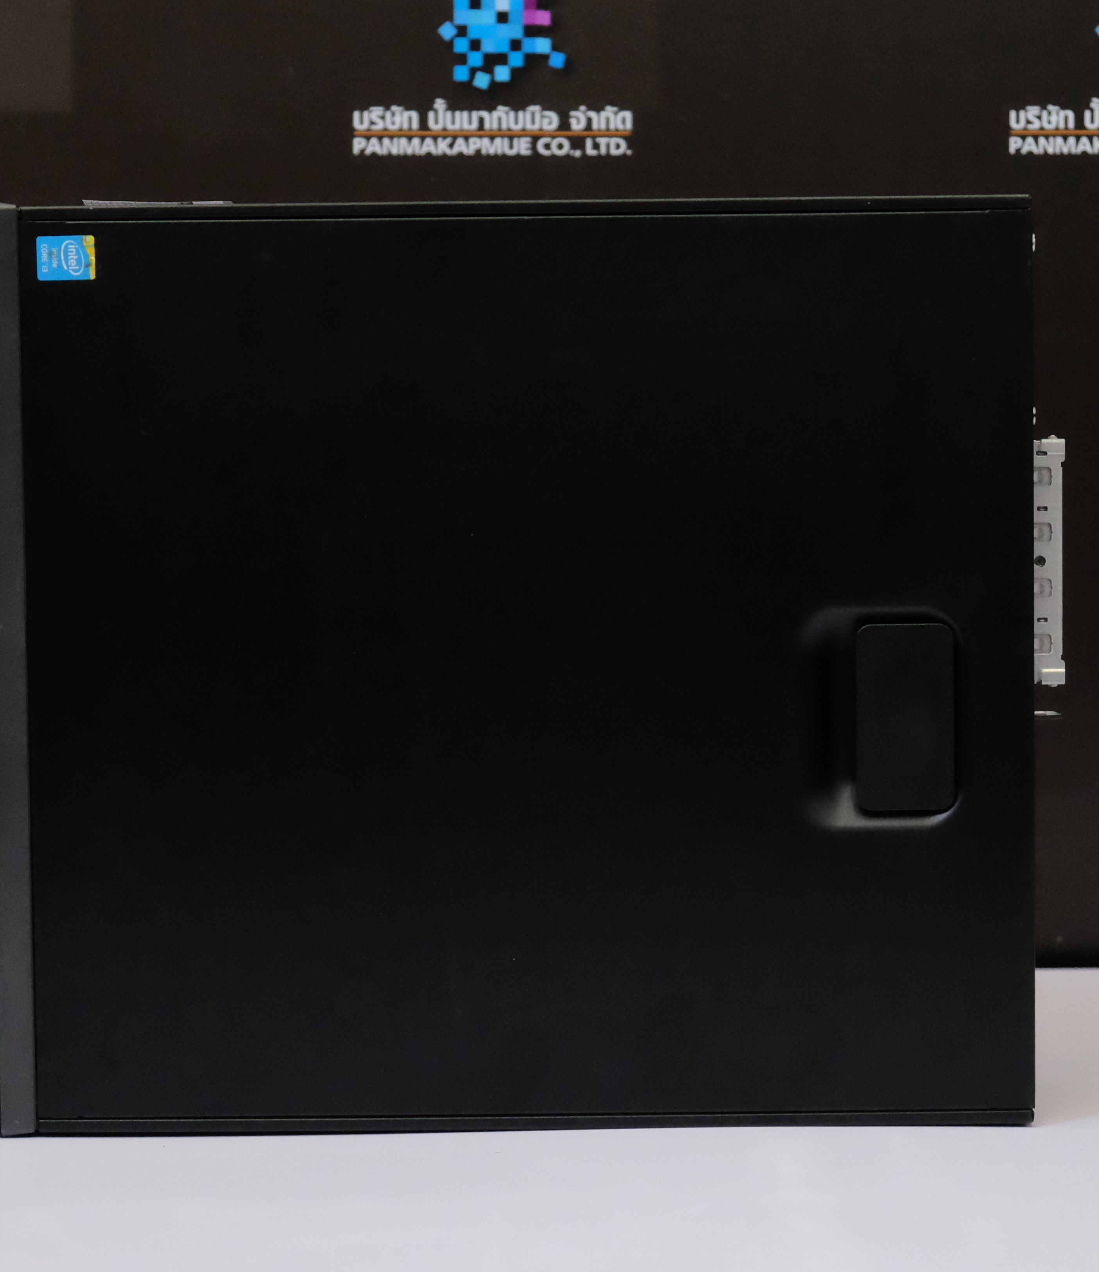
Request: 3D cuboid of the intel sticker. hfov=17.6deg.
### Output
[{"bbox_3d":[-0.174,-0.136,1.281,0.021,0.016,0.001,-1,3,1],"label":"intel sticker"}]

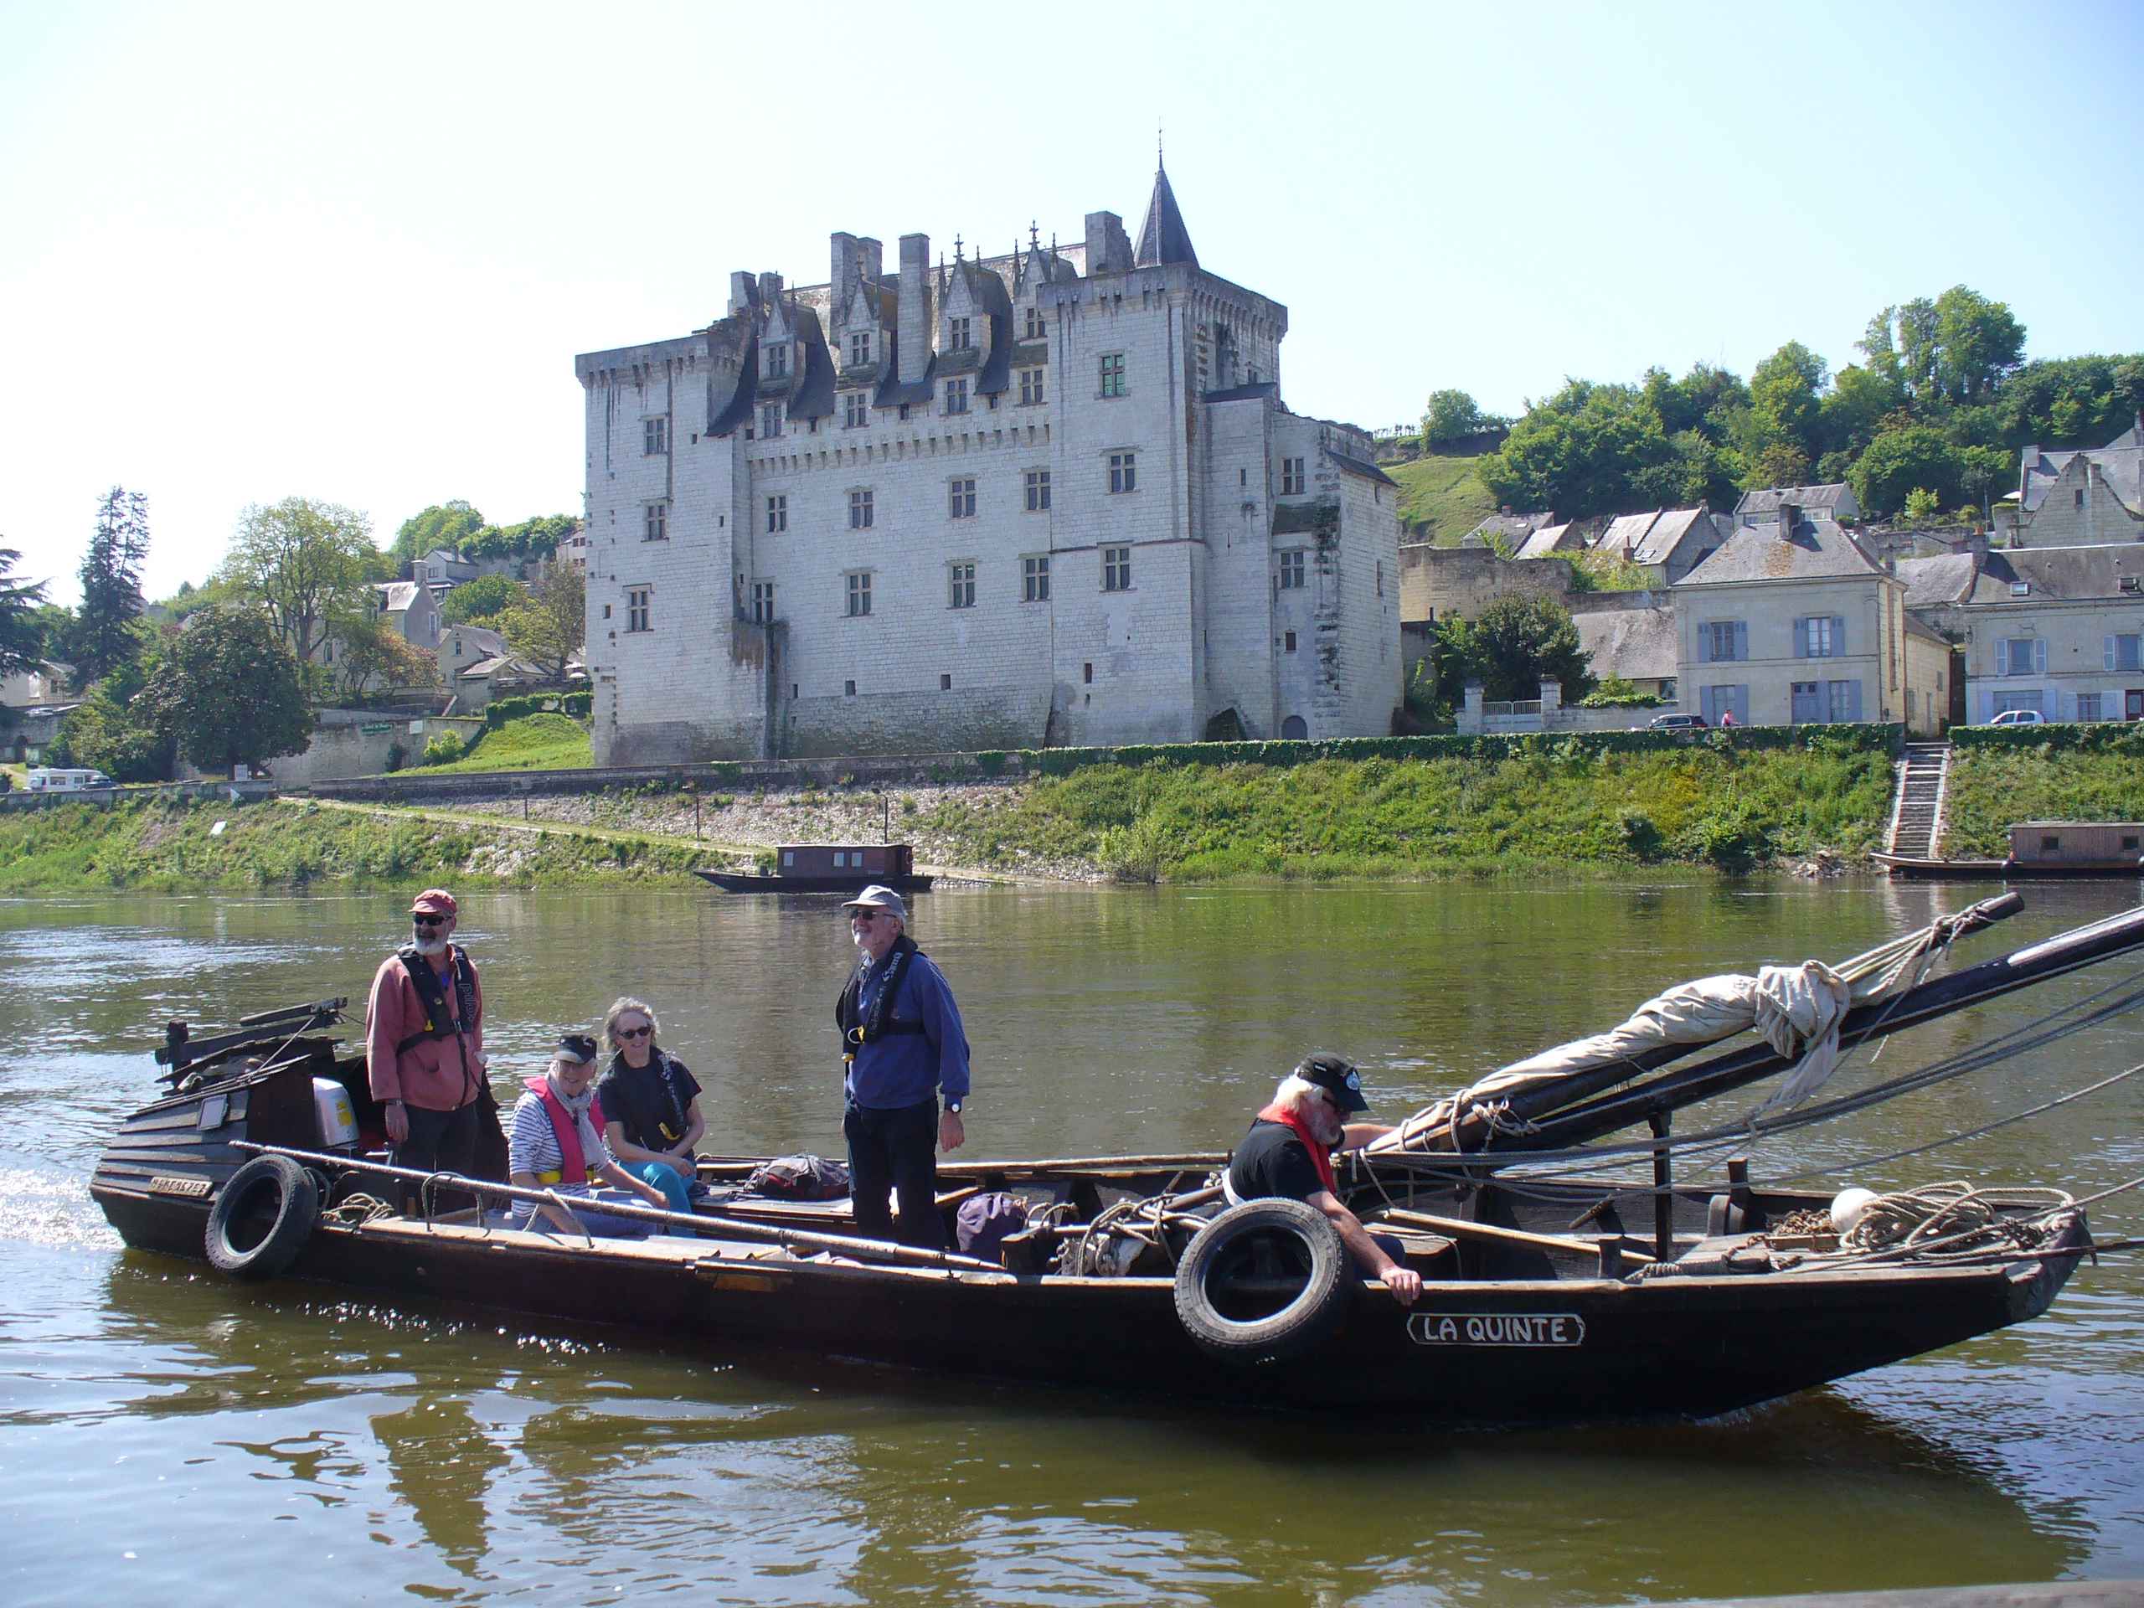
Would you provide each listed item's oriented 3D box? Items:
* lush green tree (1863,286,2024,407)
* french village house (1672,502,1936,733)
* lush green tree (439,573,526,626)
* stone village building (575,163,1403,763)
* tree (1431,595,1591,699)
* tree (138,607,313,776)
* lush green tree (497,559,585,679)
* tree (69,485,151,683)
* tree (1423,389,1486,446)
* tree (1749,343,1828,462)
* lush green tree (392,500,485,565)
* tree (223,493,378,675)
[{"bbox_3d":[89.400,-46.289,235.000,15.410,13.740,13.100,-1,-1,21],"label":"lush green tree"},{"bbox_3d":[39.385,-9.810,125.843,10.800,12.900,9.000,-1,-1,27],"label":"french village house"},{"bbox_3d":[-58.740,-19.440,228.330,8.240,7.000,7.830,-1,-1,-14],"label":"lush green tree"},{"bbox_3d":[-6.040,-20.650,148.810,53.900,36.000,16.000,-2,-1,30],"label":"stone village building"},{"bbox_3d":[24.530,-8.040,127.130,8.550,7.240,8.130,-1,-1,11],"label":"tree"},{"bbox_3d":[-63.178,-8.124,171.000,12.190,13.120,11.580,-1,-1,-20],"label":"tree"},{"bbox_3d":[-42.760,-15.300,190.260,9.700,9.860,9.210,-1,-1,-13],"label":"lush green tree"},{"bbox_3d":[-85.090,-18.472,203.000,6.570,19.290,6.240,-1,-1,-23],"label":"tree"},{"bbox_3d":[45.827,-46.128,275.000,7.340,7.240,6.970,-1,-1,9],"label":"tree"},{"bbox_3d":[70.880,-39.000,226.590,7.530,13.210,7.150,-1,-1,18],"label":"tree"},{"bbox_3d":[-78.738,-32.912,285.000,11.040,9.790,9.940,-1,-1,-15],"label":"lush green tree"},{"bbox_3d":[-65.703,-17.887,195.000,12.830,16.530,12.190,-1,-1,-19],"label":"tree"}]

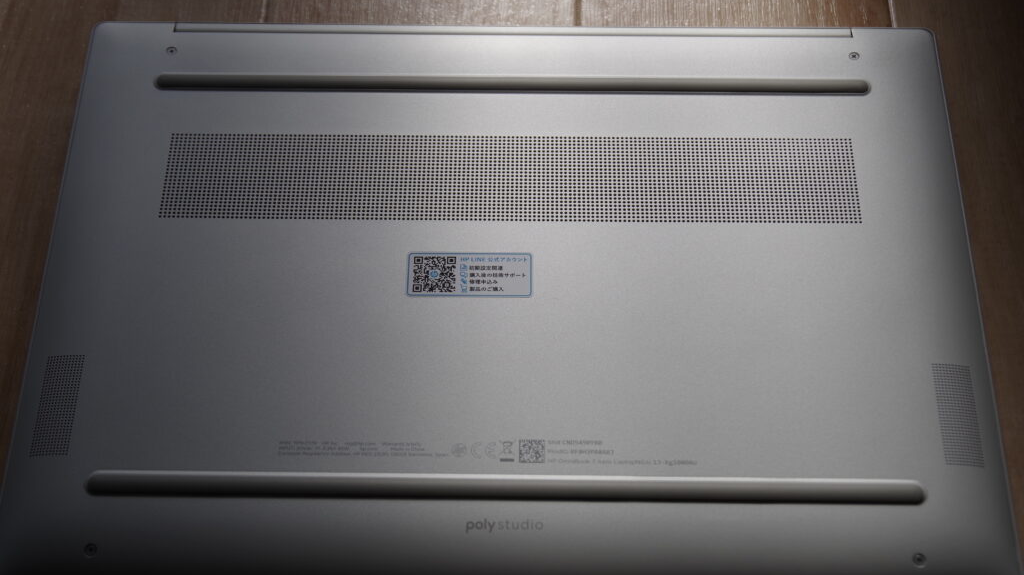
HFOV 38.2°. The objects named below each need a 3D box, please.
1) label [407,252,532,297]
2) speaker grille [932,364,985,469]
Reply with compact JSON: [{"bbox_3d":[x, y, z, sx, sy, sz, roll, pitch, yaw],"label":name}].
[{"bbox_3d":[-0.013,-0.004,0.465,0.039,0.001,0.016,1,58,1],"label":"label"},{"bbox_3d":[0.132,0.038,0.439,0.012,0.002,0.034,4,58,-5],"label":"speaker grille"}]

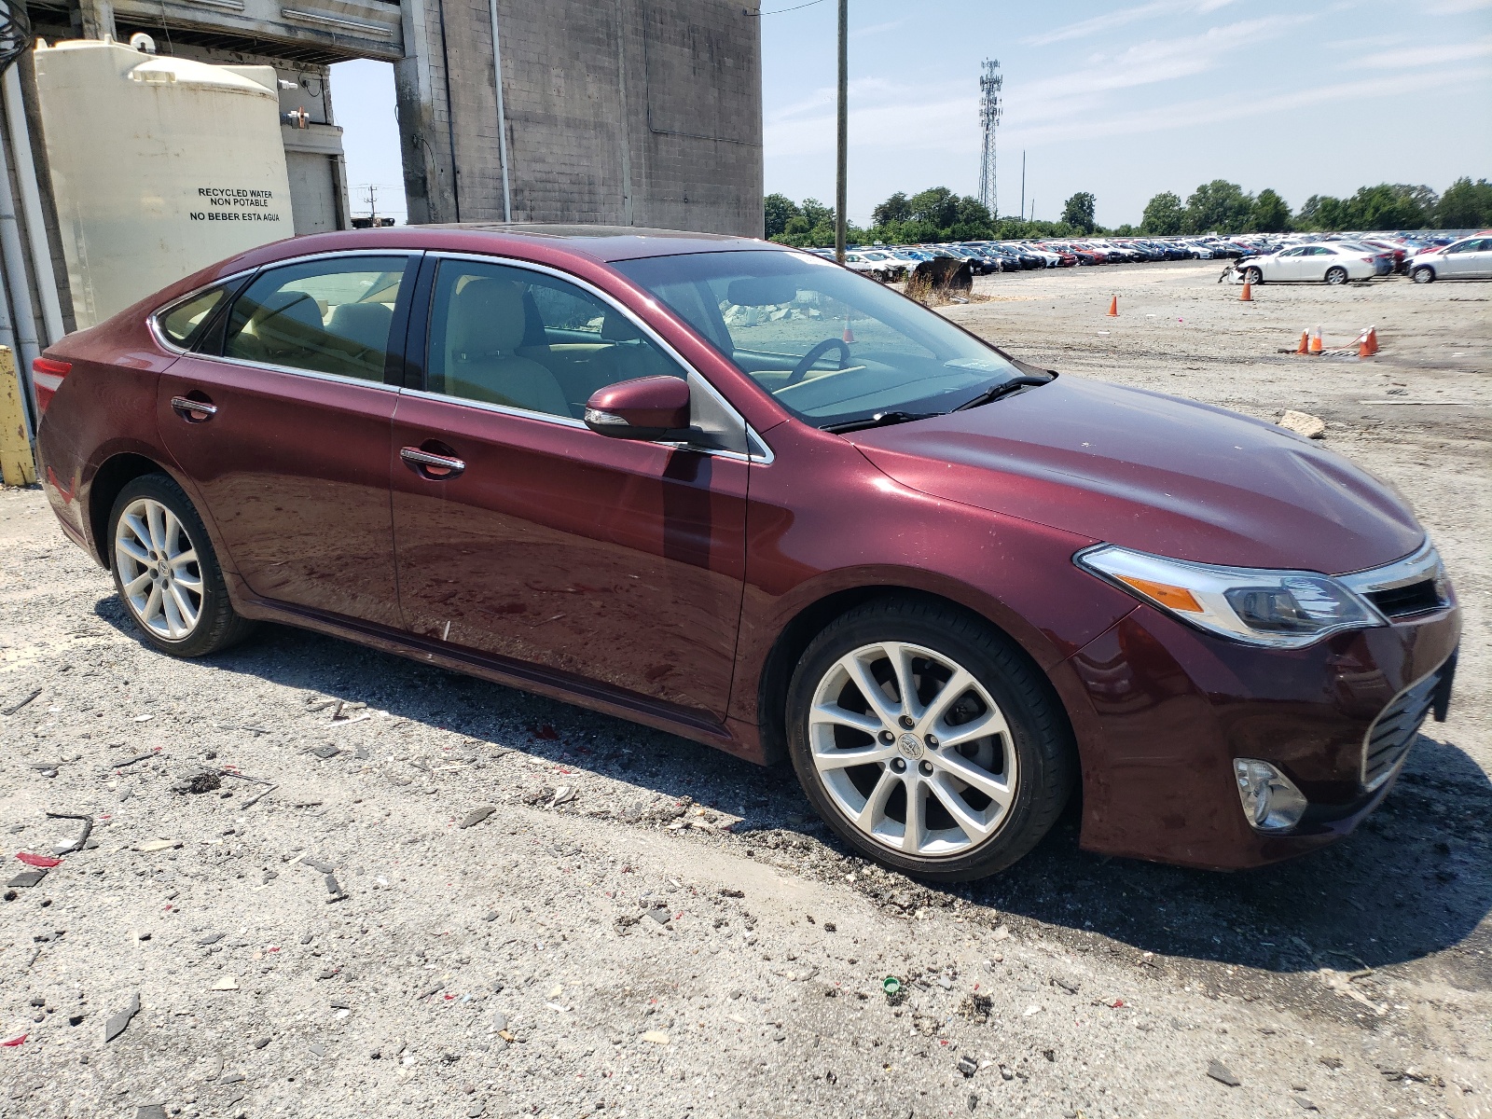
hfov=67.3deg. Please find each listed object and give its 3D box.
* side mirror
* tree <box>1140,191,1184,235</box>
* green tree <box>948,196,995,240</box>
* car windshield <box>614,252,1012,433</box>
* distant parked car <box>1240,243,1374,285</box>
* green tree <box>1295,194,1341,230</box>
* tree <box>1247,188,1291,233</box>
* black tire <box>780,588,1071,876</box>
[{"bbox_3d":[-0.254,-0.355,2.611,0.210,0.162,0.220,9,18,29],"label":"side mirror"},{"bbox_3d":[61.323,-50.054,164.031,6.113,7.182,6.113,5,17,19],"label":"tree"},{"bbox_3d":[35.107,-52.075,176.277,7.300,9.600,7.300,-1,15,0],"label":"green tree"},{"bbox_3d":[0.298,-0.687,3.305,0.940,0.120,1.480,38,30,18],"label":"car windshield"},{"bbox_3d":[20.450,-10.860,41.100,4.750,1.450,1.820,9,18,33],"label":"distant parked car"},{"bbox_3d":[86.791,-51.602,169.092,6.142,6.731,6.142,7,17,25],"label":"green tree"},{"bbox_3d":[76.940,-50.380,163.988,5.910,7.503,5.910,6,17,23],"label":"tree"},{"bbox_3d":[0.421,0.401,2.572,0.660,0.655,0.225,9,18,30],"label":"black tire"}]

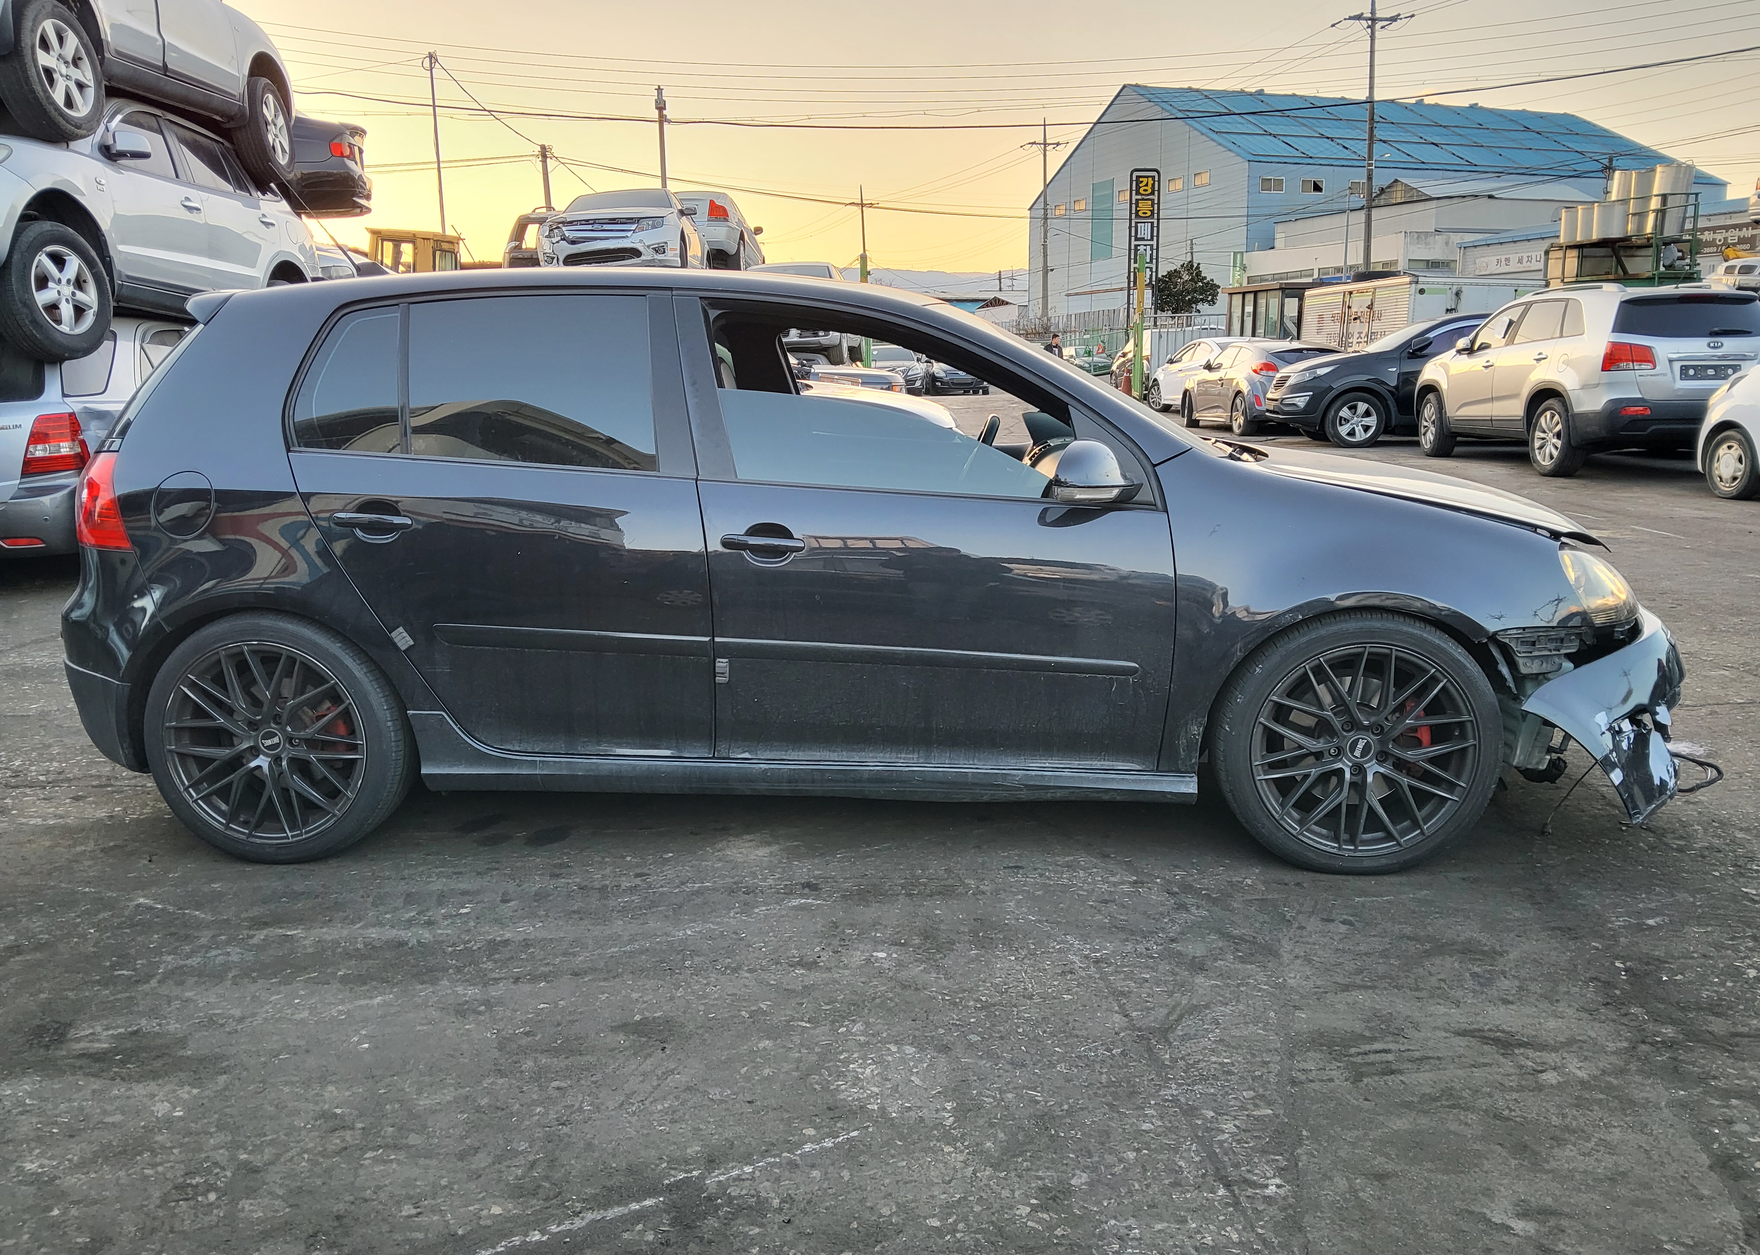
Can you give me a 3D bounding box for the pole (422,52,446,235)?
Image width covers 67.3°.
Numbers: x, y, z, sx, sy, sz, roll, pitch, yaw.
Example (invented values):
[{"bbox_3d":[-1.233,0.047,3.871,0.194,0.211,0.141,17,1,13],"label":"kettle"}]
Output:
[{"bbox_3d":[-13.330,-12.070,40.400,0.250,10.300,0.250,-1,12,0],"label":"pole"}]

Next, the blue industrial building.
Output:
[{"bbox_3d":[34.780,-28.420,95.960,39.600,18.400,26.700,-5,12,-21],"label":"blue industrial building"}]

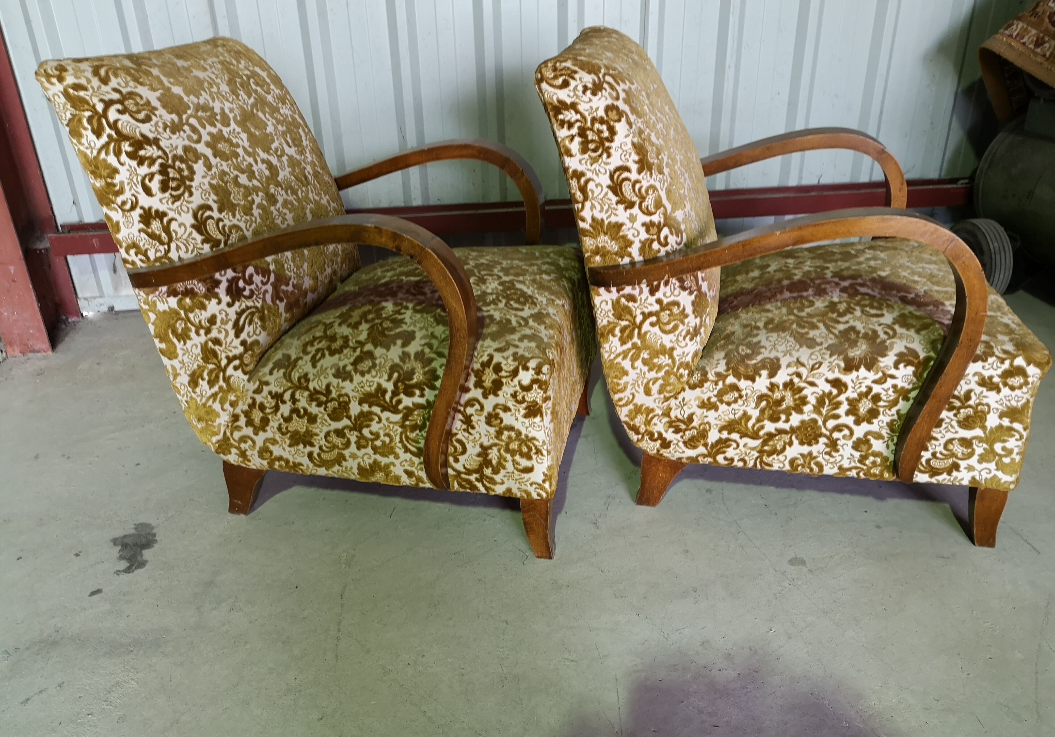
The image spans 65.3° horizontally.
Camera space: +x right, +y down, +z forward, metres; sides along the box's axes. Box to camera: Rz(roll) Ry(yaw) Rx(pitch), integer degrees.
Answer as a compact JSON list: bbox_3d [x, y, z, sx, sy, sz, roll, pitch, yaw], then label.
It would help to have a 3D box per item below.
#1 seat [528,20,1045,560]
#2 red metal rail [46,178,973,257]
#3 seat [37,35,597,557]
[{"bbox_3d":[0.501,-0.206,1.649,0.856,0.851,0.653,5,27,13],"label":"seat"},{"bbox_3d":[0.053,-0.486,2.600,2.945,0.066,0.114,-4,27,-5],"label":"red metal rail"},{"bbox_3d":[-0.304,-0.185,1.647,0.856,0.851,0.653,5,27,13],"label":"seat"}]

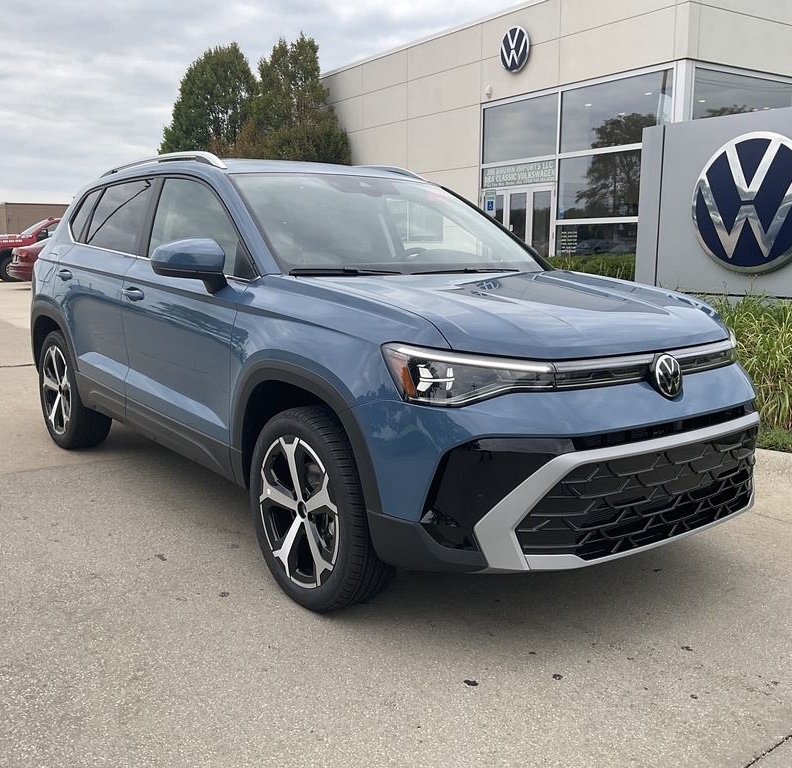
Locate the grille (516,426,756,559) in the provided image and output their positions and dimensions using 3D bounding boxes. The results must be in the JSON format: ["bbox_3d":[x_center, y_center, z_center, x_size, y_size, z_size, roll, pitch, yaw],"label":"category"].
[{"bbox_3d":[0.852,0.344,2.816,1.240,0.320,0.150,-6,12,-37],"label":"grille"}]

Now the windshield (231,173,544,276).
[{"bbox_3d":[0.016,-0.694,3.756,1.430,0.130,0.900,-6,42,-37],"label":"windshield"}]

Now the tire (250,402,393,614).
[{"bbox_3d":[-0.251,0.419,2.971,0.225,0.685,0.685,-7,13,-37],"label":"tire"}]

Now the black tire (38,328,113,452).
[{"bbox_3d":[-1.899,0.028,5.080,0.225,0.680,0.680,-6,12,-37],"label":"black tire"}]

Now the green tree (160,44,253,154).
[{"bbox_3d":[-6.417,-7.956,30.000,4.200,7.900,4.200,0,9,0],"label":"green tree"}]

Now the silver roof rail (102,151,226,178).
[{"bbox_3d":[-1.240,-1.109,4.392,0.070,0.095,1.670,-6,12,-37],"label":"silver roof rail"}]

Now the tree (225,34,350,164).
[{"bbox_3d":[-3.133,-6.595,25.063,3.600,6.860,3.500,-1,10,-7],"label":"tree"}]

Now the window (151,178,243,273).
[{"bbox_3d":[-0.844,-0.685,3.632,0.060,0.420,0.970,15,-1,-39],"label":"window"}]

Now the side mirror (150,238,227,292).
[{"bbox_3d":[-0.790,-0.457,3.268,0.240,0.190,0.155,-7,13,-37],"label":"side mirror"}]

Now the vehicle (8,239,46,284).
[{"bbox_3d":[-8.795,-3.630,25.503,4.700,1.450,1.830,-7,12,-37],"label":"vehicle"}]

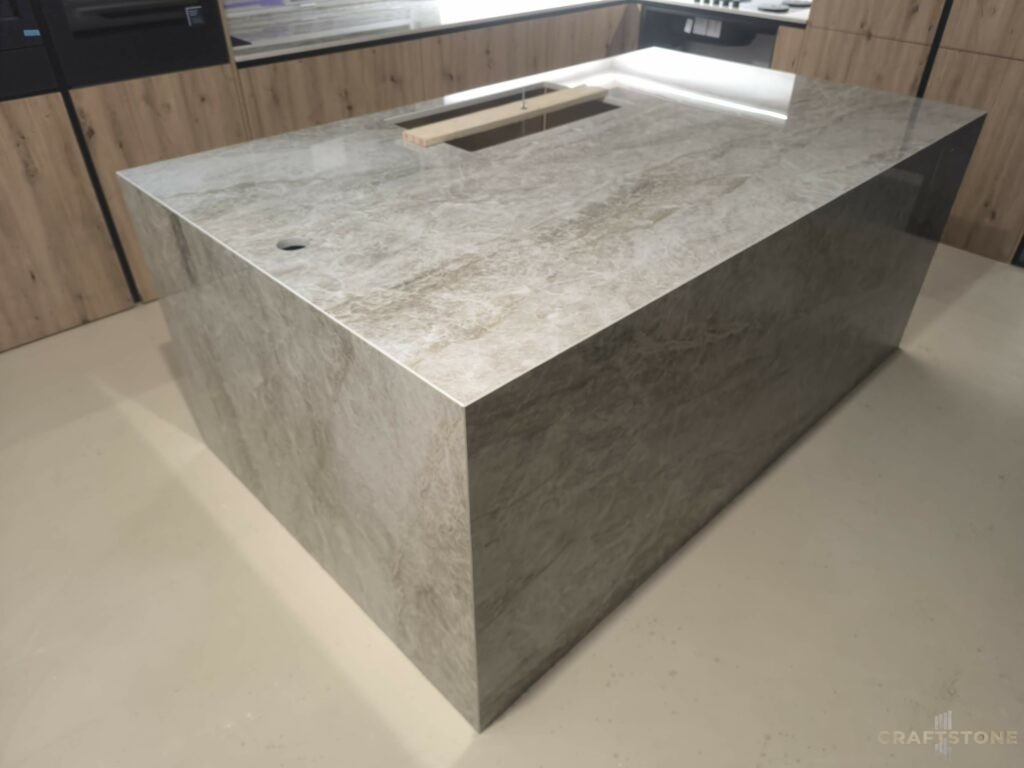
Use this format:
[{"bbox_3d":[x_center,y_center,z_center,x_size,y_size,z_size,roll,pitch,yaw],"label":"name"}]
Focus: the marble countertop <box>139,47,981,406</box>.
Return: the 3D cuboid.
[{"bbox_3d":[0.273,-0.688,1.939,2.215,0.029,1.314,-30,46,-34],"label":"marble countertop"}]

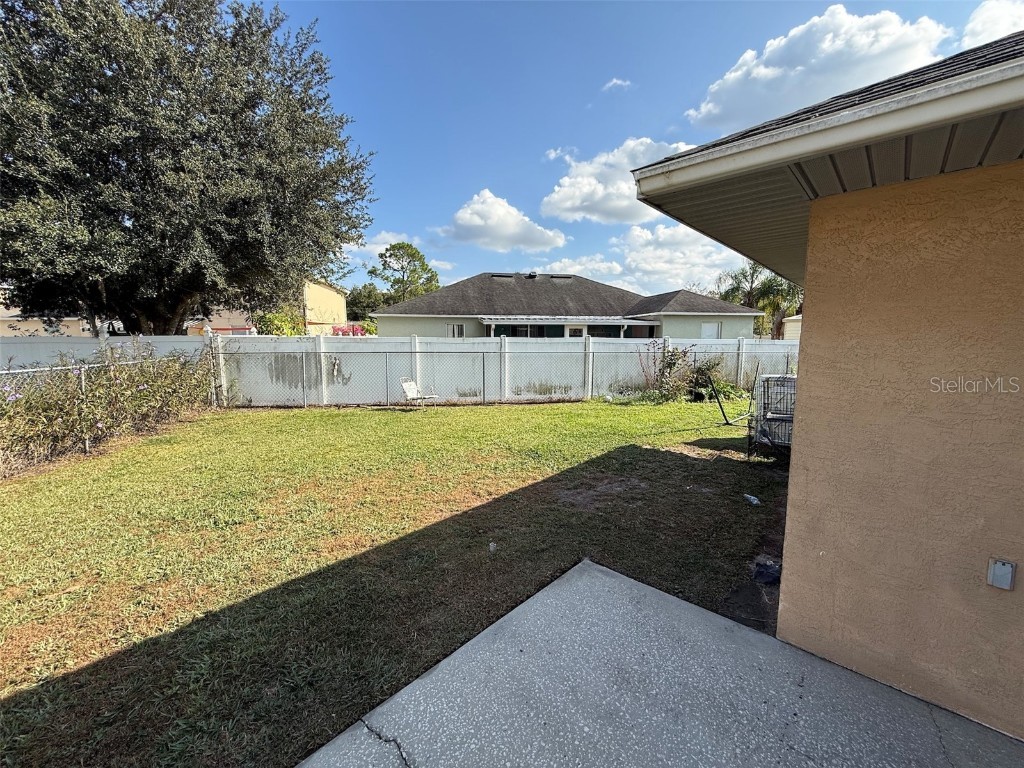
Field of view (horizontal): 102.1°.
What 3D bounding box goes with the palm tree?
[{"bbox_3d":[14.946,-4.210,24.686,5.000,6.409,5.000,0,6,0],"label":"palm tree"}]

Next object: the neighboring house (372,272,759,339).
[{"bbox_3d":[1.551,-3.611,22.858,16.962,5.553,13.200,-1,6,-9],"label":"neighboring house"}]

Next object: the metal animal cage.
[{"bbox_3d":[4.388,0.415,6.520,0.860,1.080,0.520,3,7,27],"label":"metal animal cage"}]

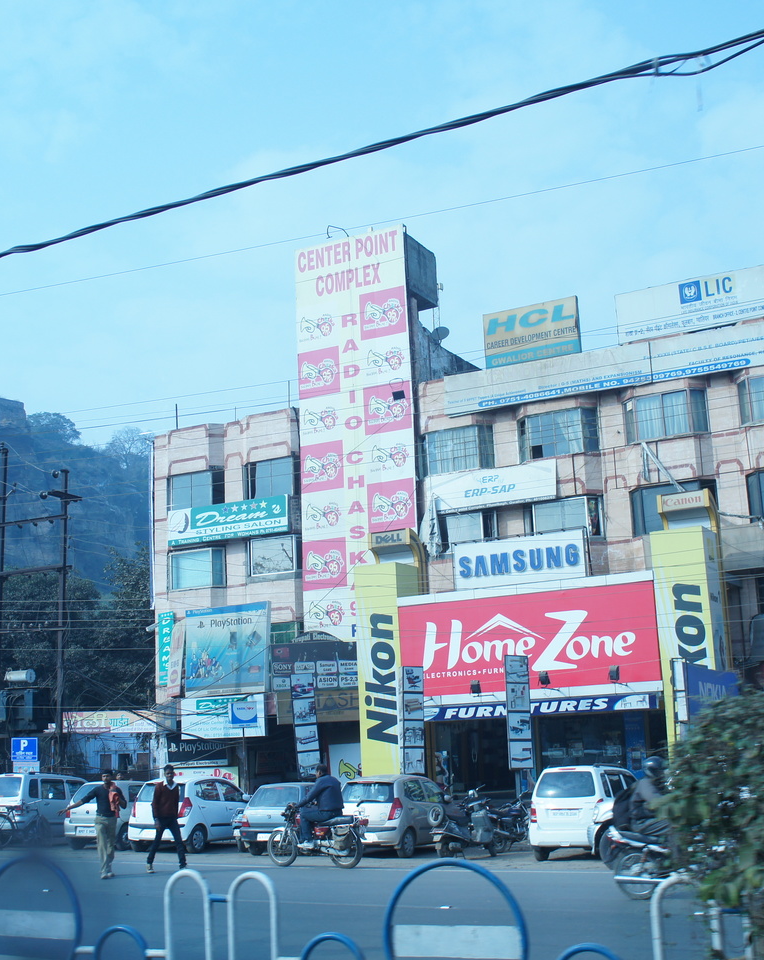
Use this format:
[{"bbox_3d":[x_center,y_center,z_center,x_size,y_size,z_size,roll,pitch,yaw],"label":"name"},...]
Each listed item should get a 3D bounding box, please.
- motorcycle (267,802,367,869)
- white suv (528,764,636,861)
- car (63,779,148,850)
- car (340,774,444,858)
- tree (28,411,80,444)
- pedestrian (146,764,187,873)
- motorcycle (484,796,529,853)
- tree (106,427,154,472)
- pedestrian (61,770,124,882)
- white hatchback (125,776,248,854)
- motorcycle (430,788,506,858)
[{"bbox_3d":[-1.165,6.317,21.320,1.950,1.080,0.720,-7,-14,23],"label":"motorcycle"},{"bbox_3d":[3.946,6.252,22.858,1.490,1.680,3.500,-7,-14,23],"label":"white suv"},{"bbox_3d":[-5.673,7.828,28.317,1.660,1.500,3.670,-10,-15,29],"label":"car"},{"bbox_3d":[0.353,6.810,24.646,1.610,1.540,3.560,-7,-14,24],"label":"car"},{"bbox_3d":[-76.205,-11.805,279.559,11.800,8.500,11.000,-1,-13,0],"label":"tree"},{"bbox_3d":[-3.653,5.731,20.399,0.660,1.740,0.500,3,-14,-19],"label":"pedestrian"},{"bbox_3d":[2.736,7.049,24.788,0.720,1.120,2.000,-12,-17,37],"label":"motorcycle"},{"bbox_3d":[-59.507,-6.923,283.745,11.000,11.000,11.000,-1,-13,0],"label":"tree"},{"bbox_3d":[-4.720,5.651,19.793,1.020,1.690,0.450,-1,-13,-7],"label":"pedestrian"},{"bbox_3d":[-4.027,7.366,26.663,1.610,1.540,3.560,-7,-14,22],"label":"white hatchback"},{"bbox_3d":[1.630,6.730,23.650,1.800,1.250,0.680,10,-18,-42],"label":"motorcycle"}]

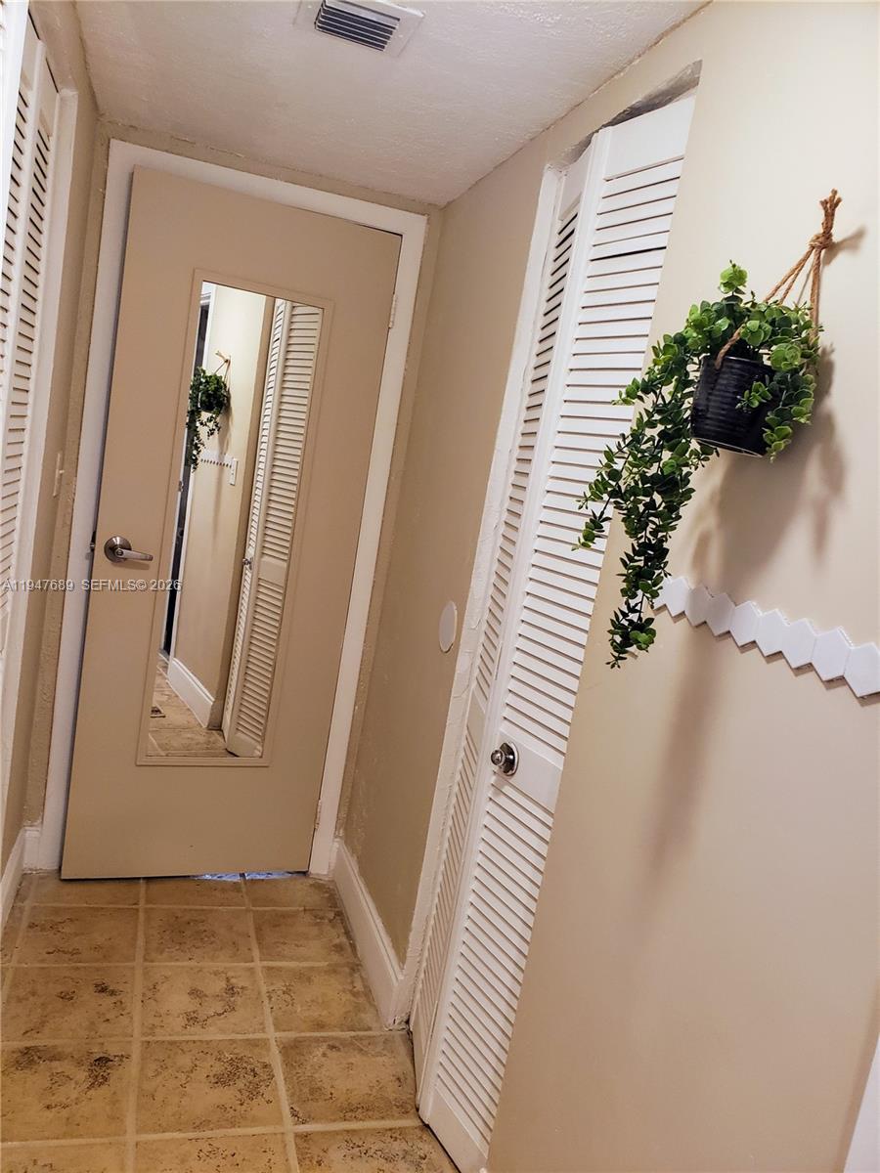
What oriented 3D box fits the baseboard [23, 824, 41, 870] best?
[{"bbox_3d":[-1.225,0.784,2.651,0.044,0.144,0.016,7,8,-18],"label":"baseboard"}]

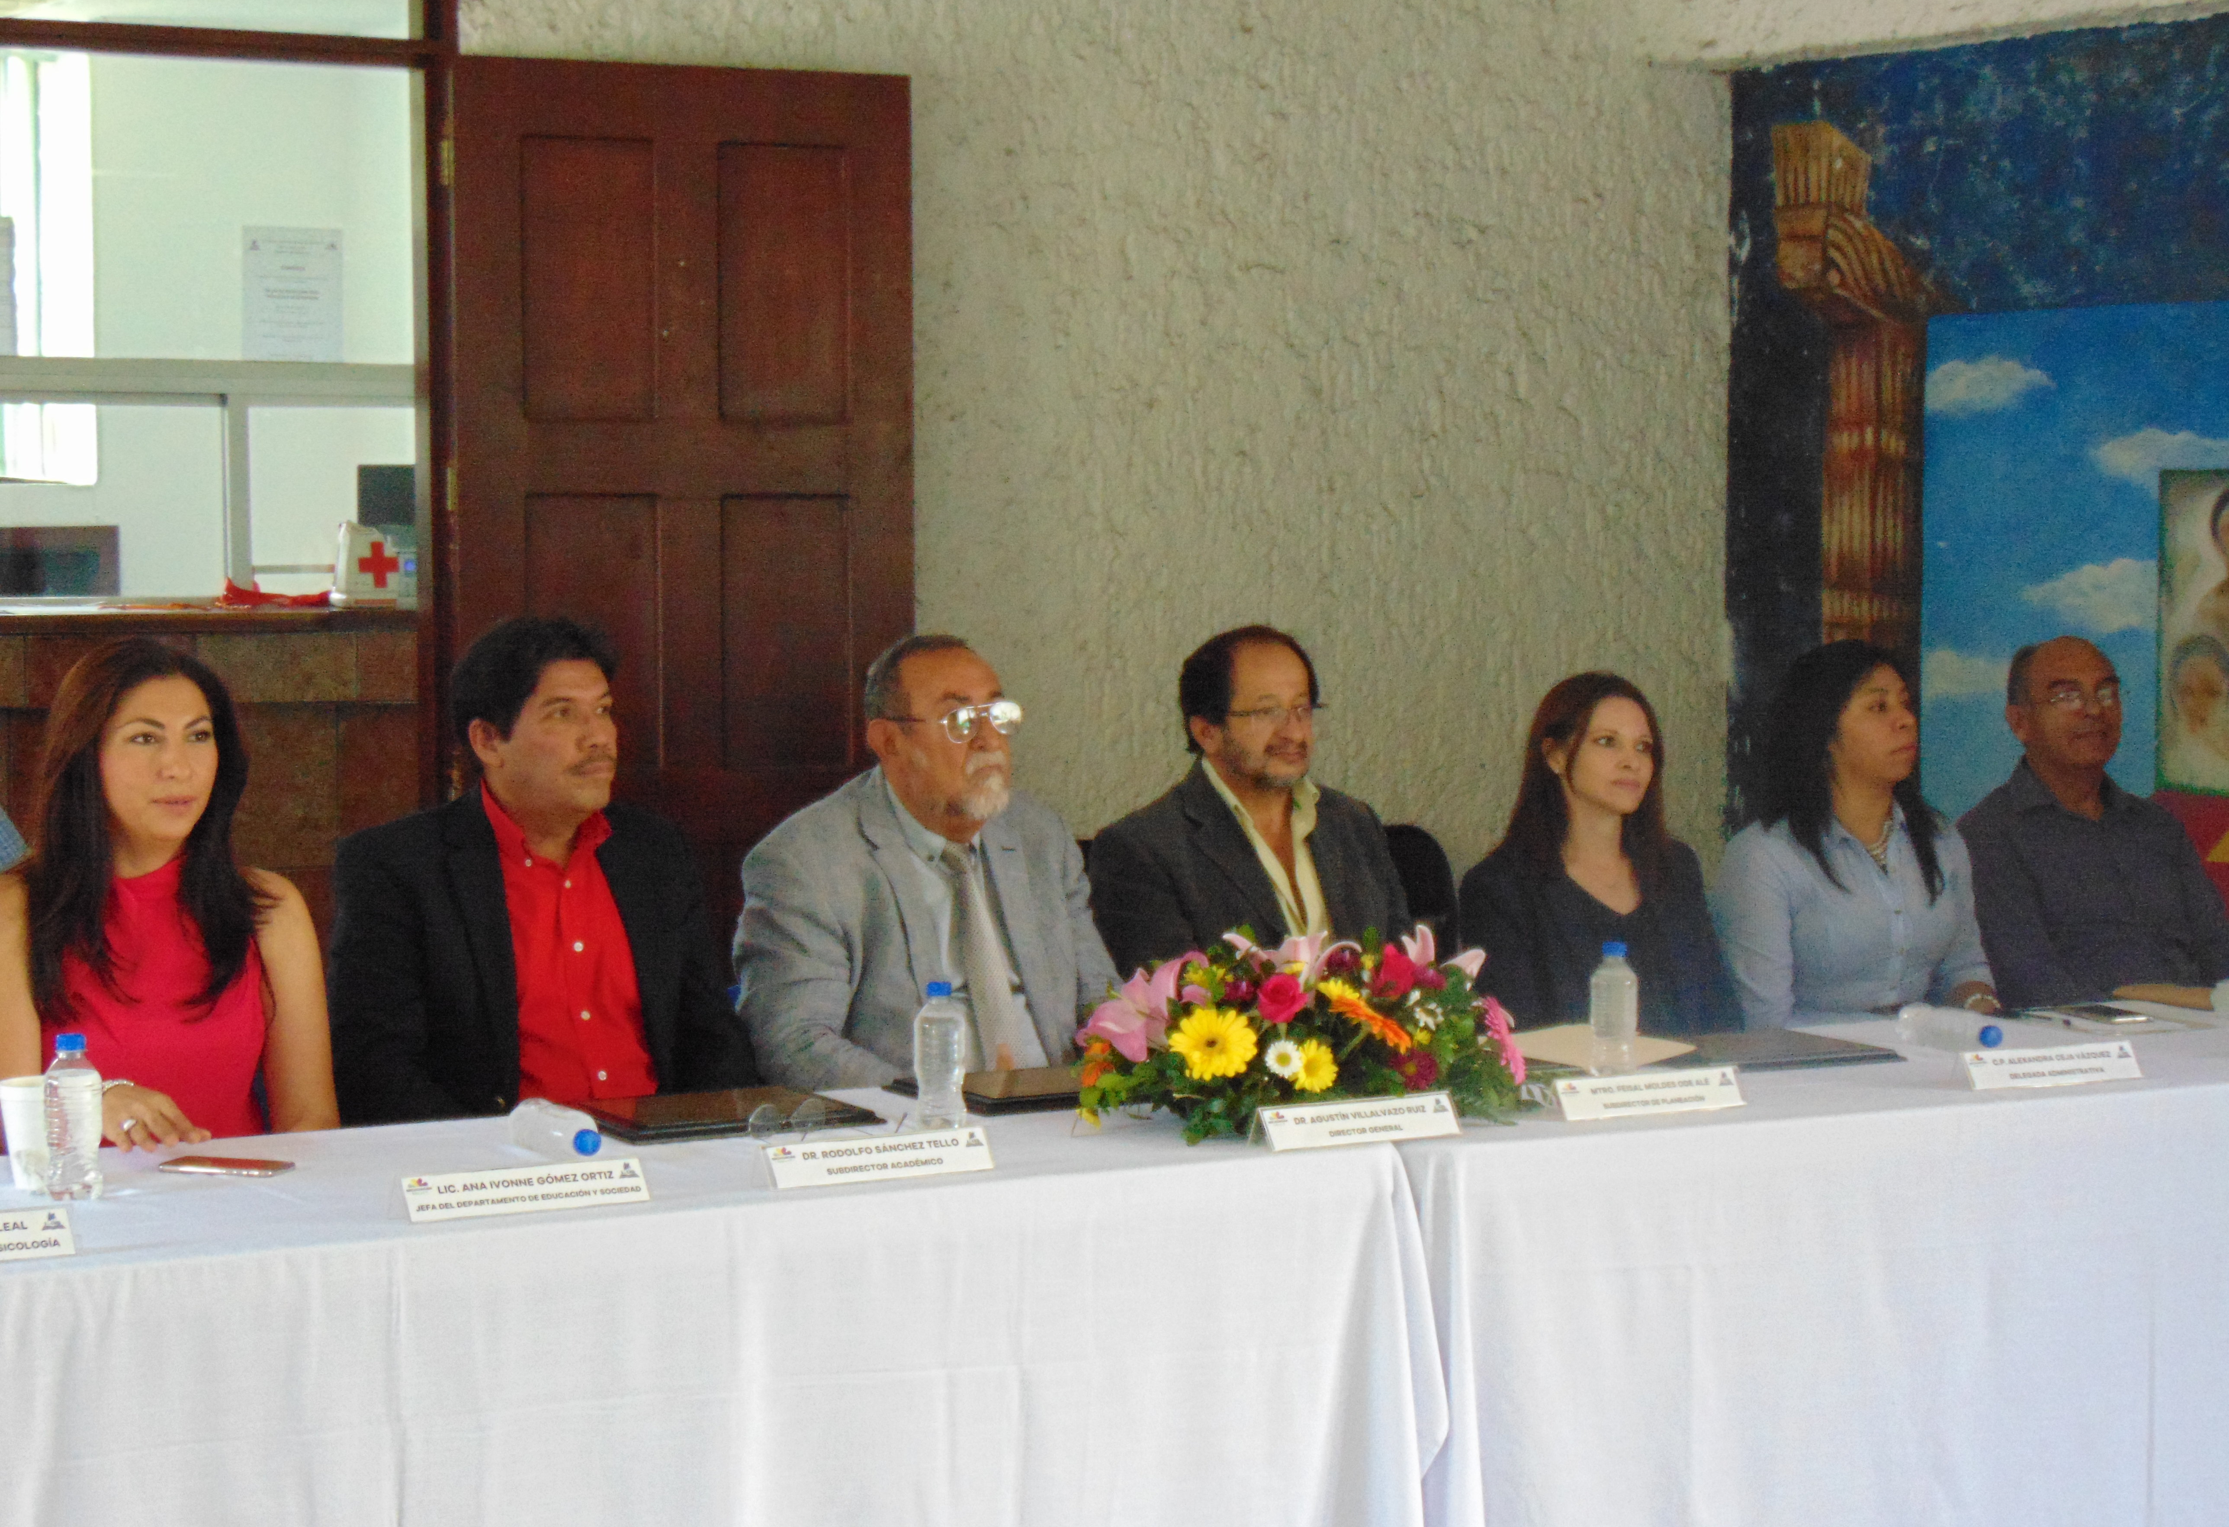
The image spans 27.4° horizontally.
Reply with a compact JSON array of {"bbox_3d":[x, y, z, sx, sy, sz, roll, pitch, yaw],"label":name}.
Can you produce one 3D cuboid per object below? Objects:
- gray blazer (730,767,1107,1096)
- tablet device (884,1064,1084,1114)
[{"bbox_3d":[-0.257,0.339,6.069,0.520,0.660,0.400,-3,5,-34],"label":"gray blazer"},{"bbox_3d":[-0.083,0.416,5.921,0.340,0.020,0.295,-2,5,-29],"label":"tablet device"}]

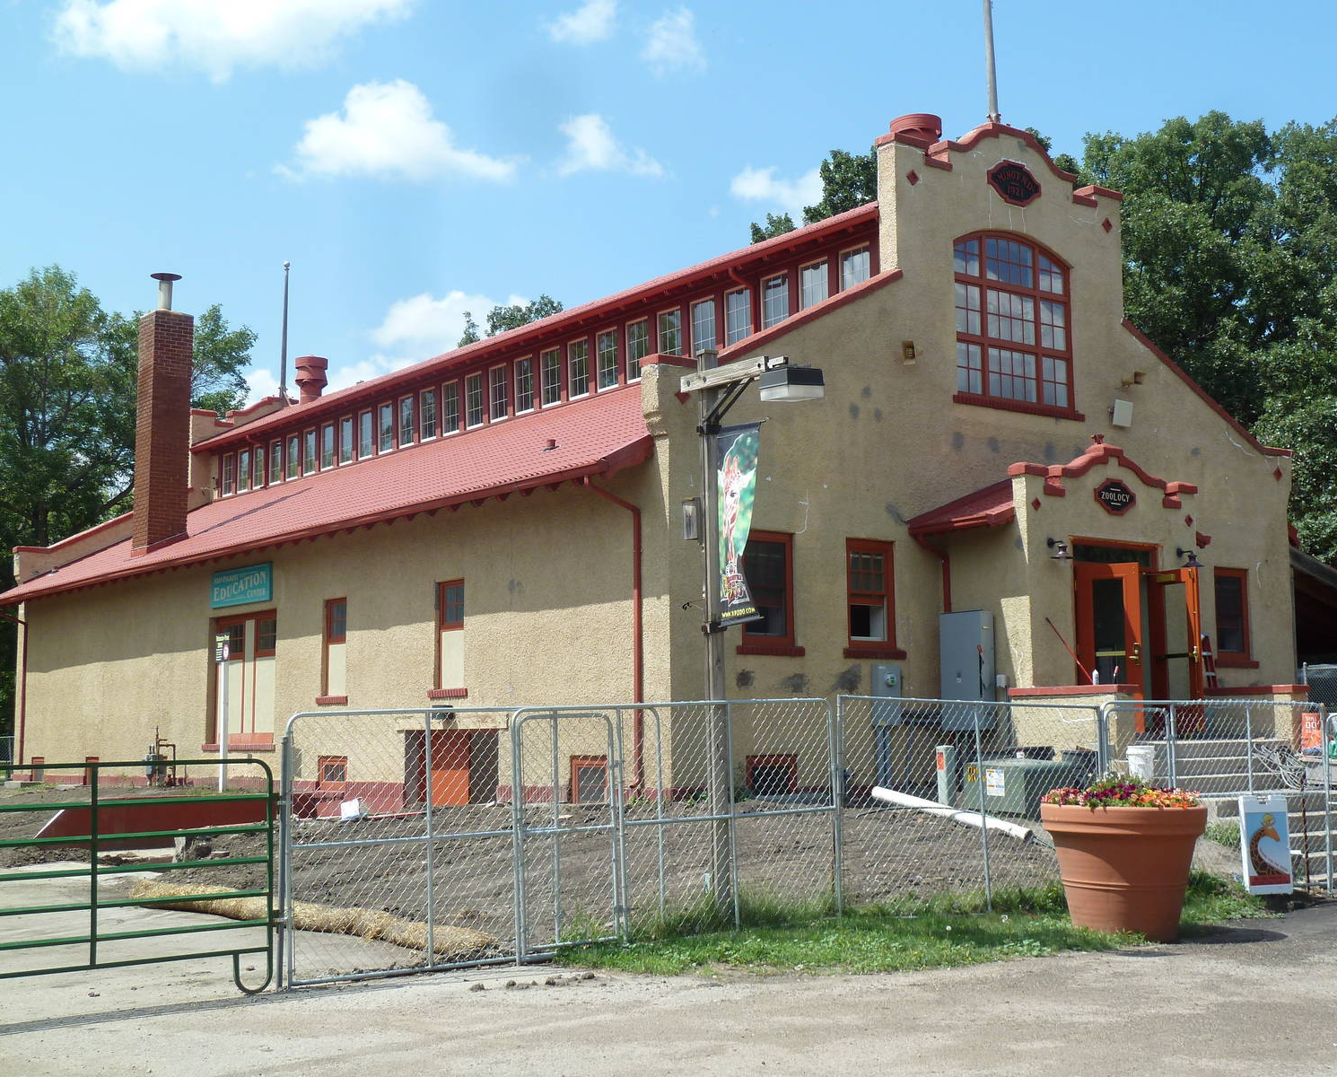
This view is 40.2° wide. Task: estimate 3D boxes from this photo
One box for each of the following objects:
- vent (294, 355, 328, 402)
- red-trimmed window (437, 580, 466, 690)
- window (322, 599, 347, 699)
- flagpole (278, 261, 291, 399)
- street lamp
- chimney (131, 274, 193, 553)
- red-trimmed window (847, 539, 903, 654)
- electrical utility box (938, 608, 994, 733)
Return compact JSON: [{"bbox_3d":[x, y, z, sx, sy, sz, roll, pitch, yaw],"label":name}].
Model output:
[{"bbox_3d":[-7.882,-3.522,40.317,0.730,1.074,0.730,-1,-6,0],"label":"vent"},{"bbox_3d":[-2.764,1.239,23.546,0.160,1.412,0.749,4,-8,-36],"label":"red-trimmed window"},{"bbox_3d":[-4.728,1.571,26.165,0.160,1.418,0.749,4,-8,-36],"label":"window"},{"bbox_3d":[-8.719,-4.657,41.558,0.180,3.349,0.180,4,-8,-36],"label":"flagpole"},{"bbox_3d":[0.659,0.708,14.864,0.390,4.770,1.520,4,-8,-36],"label":"street lamp"},{"bbox_3d":[-9.005,-2.226,32.709,0.719,5.100,0.719,4,-8,-36],"label":"chimney"},{"bbox_3d":[2.404,0.715,21.584,0.955,1.411,0.160,4,-8,-36],"label":"red-trimmed window"},{"bbox_3d":[3.542,1.568,21.606,0.230,1.390,0.660,4,-8,-36],"label":"electrical utility box"}]

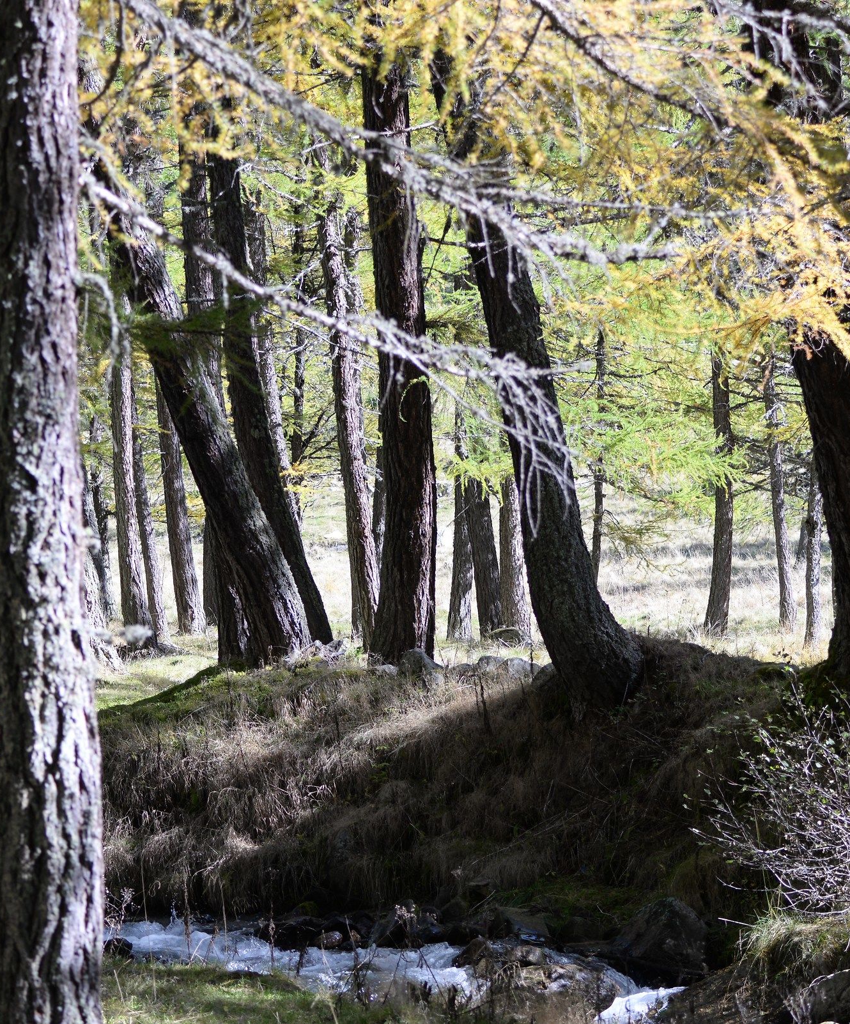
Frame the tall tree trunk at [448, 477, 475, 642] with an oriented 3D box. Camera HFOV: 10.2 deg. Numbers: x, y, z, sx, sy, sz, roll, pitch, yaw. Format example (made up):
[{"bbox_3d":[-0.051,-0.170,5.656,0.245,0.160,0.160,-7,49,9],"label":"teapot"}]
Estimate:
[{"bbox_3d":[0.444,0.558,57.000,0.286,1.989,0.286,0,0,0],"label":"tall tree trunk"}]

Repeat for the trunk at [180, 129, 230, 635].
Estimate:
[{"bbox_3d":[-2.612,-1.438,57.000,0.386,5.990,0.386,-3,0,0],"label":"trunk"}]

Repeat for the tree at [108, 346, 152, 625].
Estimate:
[{"bbox_3d":[-2.971,-0.223,48.000,0.265,2.875,0.241,-4,0,0],"label":"tree"}]

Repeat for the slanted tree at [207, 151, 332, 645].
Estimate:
[{"bbox_3d":[-1.250,-0.907,38.000,0.420,3.987,0.296,-10,0,0],"label":"slanted tree"}]

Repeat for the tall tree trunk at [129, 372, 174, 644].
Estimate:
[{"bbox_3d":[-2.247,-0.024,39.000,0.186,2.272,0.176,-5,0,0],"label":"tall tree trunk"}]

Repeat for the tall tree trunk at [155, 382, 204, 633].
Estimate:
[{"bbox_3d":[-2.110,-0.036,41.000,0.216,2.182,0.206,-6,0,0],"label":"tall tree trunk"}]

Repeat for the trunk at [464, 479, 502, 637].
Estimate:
[{"bbox_3d":[0.633,0.509,52.000,0.300,1.723,0.274,-7,0,0],"label":"trunk"}]

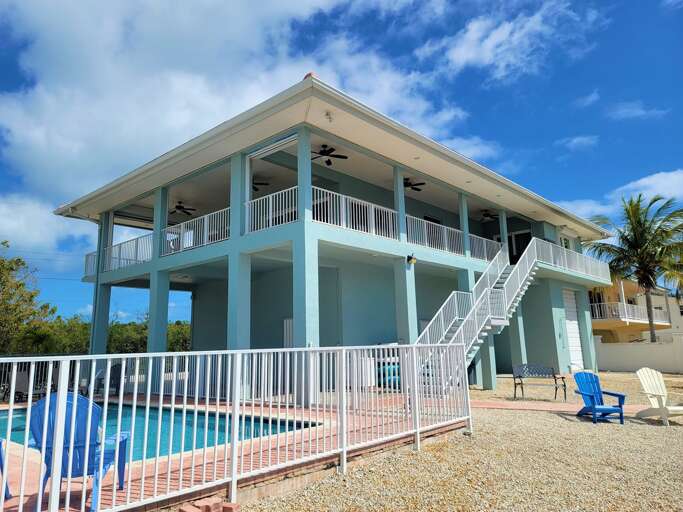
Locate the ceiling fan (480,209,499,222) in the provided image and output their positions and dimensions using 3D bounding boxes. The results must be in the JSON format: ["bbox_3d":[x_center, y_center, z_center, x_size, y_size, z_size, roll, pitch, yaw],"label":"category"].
[{"bbox_3d":[6.291,-1.775,21.371,1.300,0.450,1.300,-10,-13,41],"label":"ceiling fan"}]

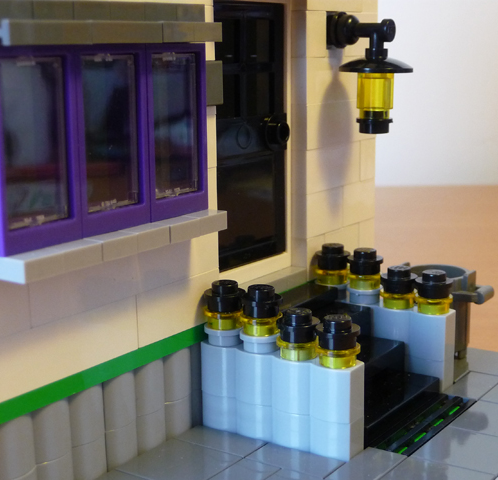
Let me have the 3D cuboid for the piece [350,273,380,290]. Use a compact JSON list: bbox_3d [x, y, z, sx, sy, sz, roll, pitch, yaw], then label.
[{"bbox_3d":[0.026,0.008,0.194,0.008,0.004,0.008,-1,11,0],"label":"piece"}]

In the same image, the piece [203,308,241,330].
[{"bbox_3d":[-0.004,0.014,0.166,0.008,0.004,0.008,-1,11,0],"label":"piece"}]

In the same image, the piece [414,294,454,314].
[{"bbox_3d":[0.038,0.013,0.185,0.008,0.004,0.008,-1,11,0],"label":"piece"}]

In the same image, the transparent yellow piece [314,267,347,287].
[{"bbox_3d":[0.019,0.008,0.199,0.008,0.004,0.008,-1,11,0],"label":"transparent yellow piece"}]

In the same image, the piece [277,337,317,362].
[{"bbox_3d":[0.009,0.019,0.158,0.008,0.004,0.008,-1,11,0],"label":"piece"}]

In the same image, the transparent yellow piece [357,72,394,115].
[{"bbox_3d":[0.027,-0.031,0.191,0.008,0.010,0.008,-1,11,0],"label":"transparent yellow piece"}]

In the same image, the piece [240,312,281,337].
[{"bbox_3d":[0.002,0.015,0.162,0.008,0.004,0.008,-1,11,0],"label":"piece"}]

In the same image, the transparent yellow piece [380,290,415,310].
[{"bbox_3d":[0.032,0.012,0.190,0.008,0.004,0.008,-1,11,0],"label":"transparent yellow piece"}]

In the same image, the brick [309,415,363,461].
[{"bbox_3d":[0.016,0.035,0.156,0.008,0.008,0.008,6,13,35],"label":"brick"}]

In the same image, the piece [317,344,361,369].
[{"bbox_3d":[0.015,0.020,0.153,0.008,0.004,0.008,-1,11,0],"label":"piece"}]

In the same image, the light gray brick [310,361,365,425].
[{"bbox_3d":[0.016,0.026,0.154,0.008,0.010,0.008,6,13,35],"label":"light gray brick"}]

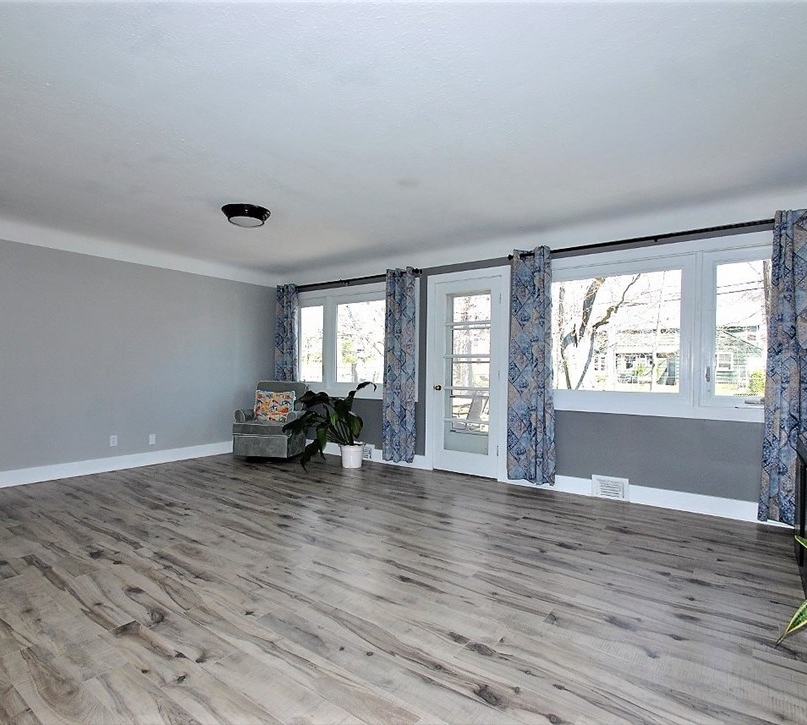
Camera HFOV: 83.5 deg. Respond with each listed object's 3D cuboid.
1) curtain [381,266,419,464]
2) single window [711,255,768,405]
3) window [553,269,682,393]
[{"bbox_3d":[-0.031,0.032,5.096,0.450,2.180,0.110,0,0,36],"label":"curtain"},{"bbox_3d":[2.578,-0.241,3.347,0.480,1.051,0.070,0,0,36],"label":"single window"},{"bbox_3d":[1.779,-0.239,3.921,1.103,1.005,0.070,0,0,36],"label":"window"}]

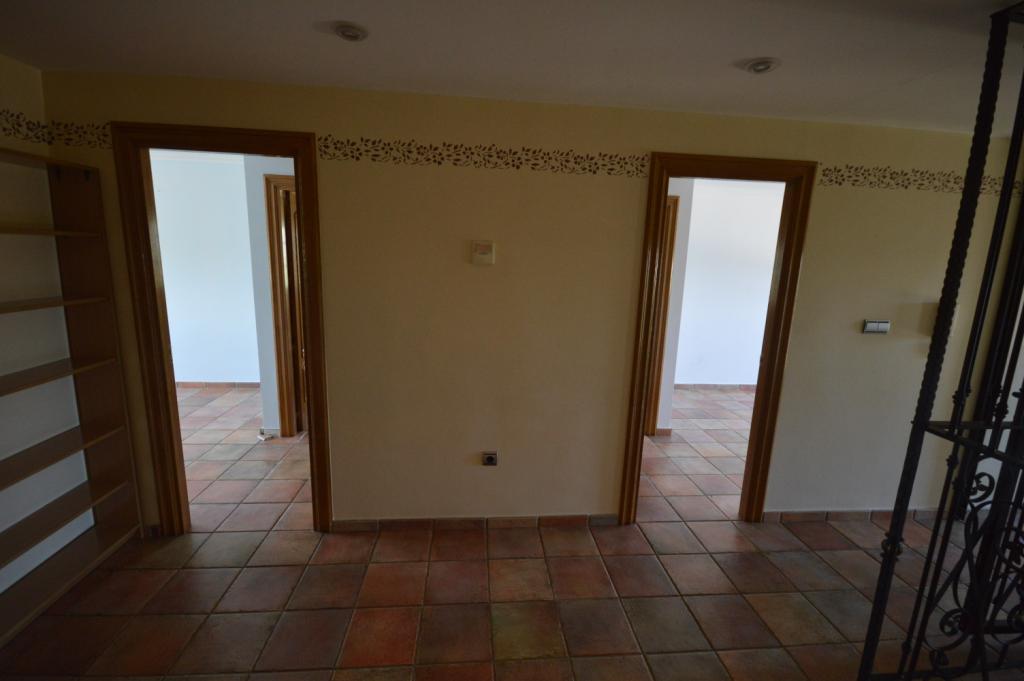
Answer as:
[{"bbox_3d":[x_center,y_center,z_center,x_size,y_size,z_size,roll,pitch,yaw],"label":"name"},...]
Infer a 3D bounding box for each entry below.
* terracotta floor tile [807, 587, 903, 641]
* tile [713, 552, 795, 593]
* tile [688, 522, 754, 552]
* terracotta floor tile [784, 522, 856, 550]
[{"bbox_3d":[1.619,1.300,2.018,0.305,0.012,0.287,1,11,-5],"label":"terracotta floor tile"},{"bbox_3d":[1.287,1.245,2.284,0.302,0.012,0.291,1,10,-5],"label":"tile"},{"bbox_3d":[1.263,1.192,2.578,0.302,0.012,0.291,1,10,-5],"label":"tile"},{"bbox_3d":[1.873,1.192,2.598,0.304,0.010,0.271,1,11,-5],"label":"terracotta floor tile"}]

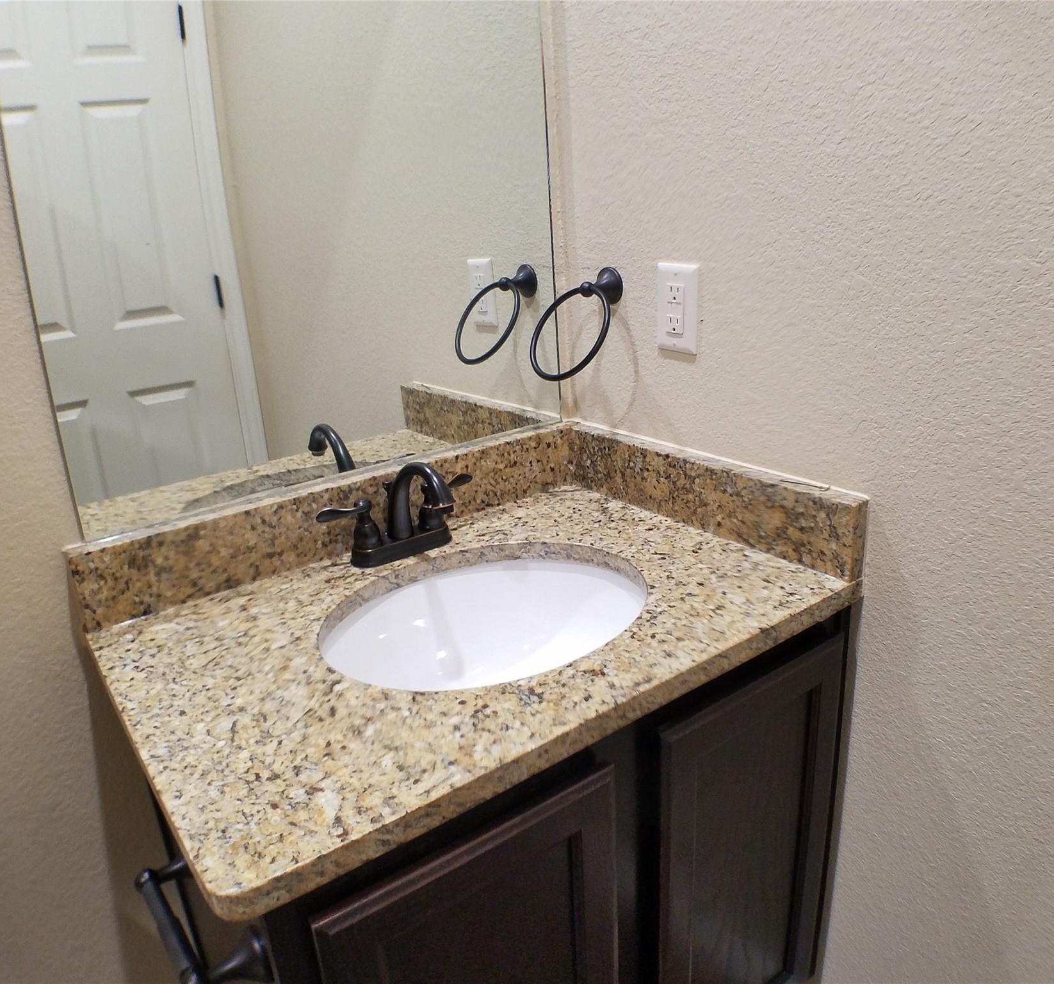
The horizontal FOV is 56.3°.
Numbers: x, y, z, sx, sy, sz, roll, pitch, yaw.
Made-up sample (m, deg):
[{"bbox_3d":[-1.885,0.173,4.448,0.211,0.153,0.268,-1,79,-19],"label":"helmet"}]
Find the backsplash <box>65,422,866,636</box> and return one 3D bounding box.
[{"bbox_3d":[-0.067,0.086,1.180,0.777,0.099,0.549,-16,23,-34],"label":"backsplash"}]

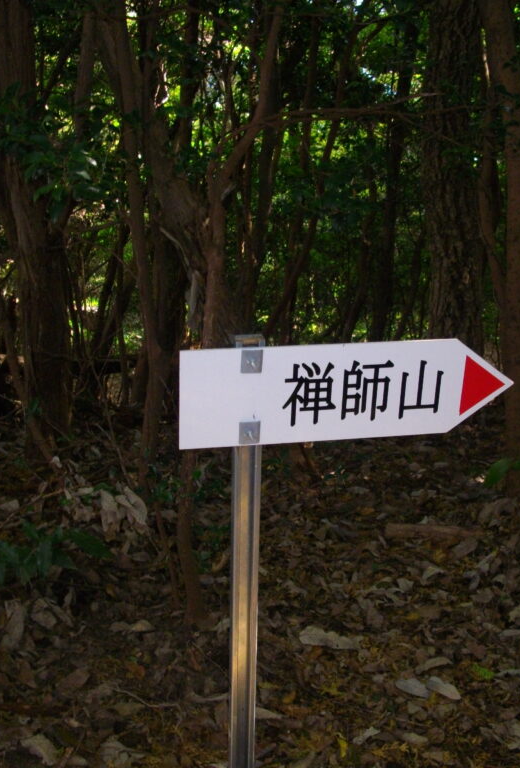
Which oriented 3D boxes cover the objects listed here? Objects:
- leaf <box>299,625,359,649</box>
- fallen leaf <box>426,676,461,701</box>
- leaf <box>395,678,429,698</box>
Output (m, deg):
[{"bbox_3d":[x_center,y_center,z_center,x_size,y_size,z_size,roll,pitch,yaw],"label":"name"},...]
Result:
[{"bbox_3d":[0.231,0.844,3.659,0.195,0.030,0.075,5,10,32],"label":"leaf"},{"bbox_3d":[0.548,0.905,3.269,0.050,0.022,0.130,-5,10,-28],"label":"fallen leaf"},{"bbox_3d":[0.457,0.905,3.269,0.052,0.022,0.120,-7,11,-38],"label":"leaf"}]

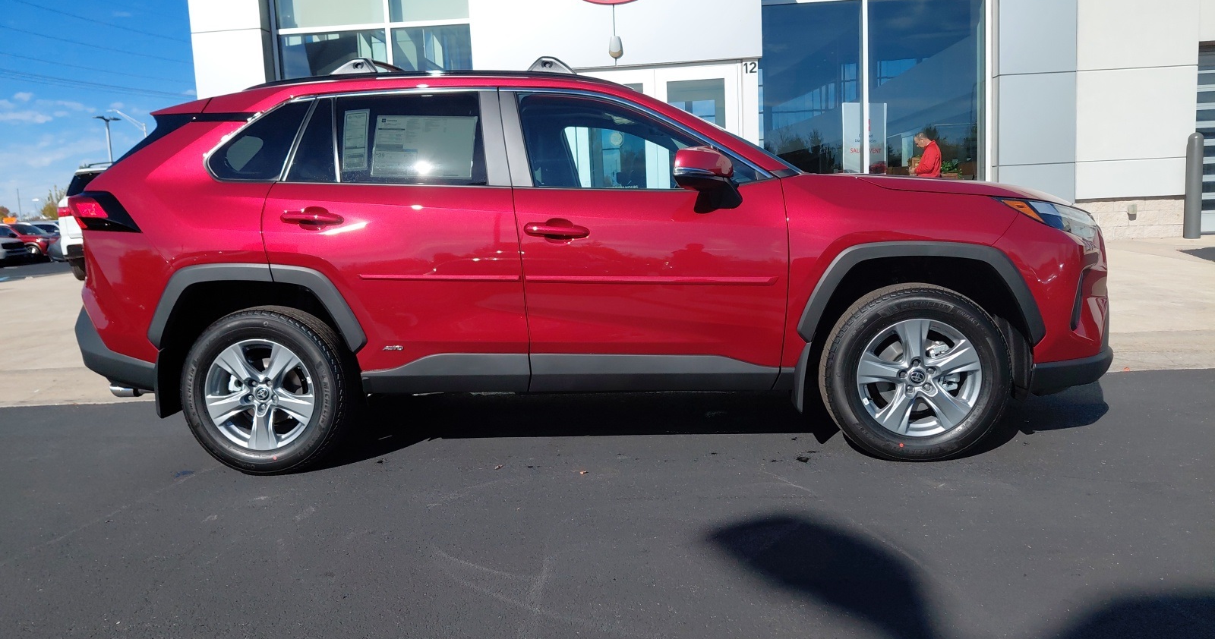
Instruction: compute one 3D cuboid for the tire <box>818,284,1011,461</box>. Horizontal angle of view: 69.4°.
[{"bbox_3d":[1.228,0.215,3.528,0.710,0.710,0.225,-2,7,5],"label":"tire"}]

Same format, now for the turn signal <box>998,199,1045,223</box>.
[{"bbox_3d":[1.605,-0.418,3.397,0.178,0.092,0.050,-4,7,-12],"label":"turn signal"}]

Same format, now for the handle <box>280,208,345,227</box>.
[{"bbox_3d":[-1.204,-0.416,3.588,0.250,0.074,0.055,-2,7,5],"label":"handle"}]

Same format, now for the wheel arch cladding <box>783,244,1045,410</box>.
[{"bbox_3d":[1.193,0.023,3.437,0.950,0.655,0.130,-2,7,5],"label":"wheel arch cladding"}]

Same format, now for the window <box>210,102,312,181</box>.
[{"bbox_3d":[-1.469,-0.752,3.727,0.410,0.355,0.060,-1,-15,11],"label":"window"}]

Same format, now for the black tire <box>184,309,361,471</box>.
[{"bbox_3d":[-1.449,0.303,3.778,0.710,0.710,0.225,-2,7,5],"label":"black tire"}]

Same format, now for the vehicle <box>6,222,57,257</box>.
[{"bbox_3d":[-28.000,-3.820,42.700,4.450,1.660,1.840,0,7,22],"label":"vehicle"}]

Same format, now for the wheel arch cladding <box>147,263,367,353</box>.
[{"bbox_3d":[-1.457,-0.049,3.655,0.920,0.375,0.110,-2,7,5],"label":"wheel arch cladding"}]

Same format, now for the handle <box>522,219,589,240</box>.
[{"bbox_3d":[-0.203,-0.359,3.505,0.255,0.076,0.055,-2,7,5],"label":"handle"}]

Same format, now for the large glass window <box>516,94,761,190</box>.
[{"bbox_3d":[0.113,-0.729,3.573,0.970,0.420,0.060,-2,-14,2],"label":"large glass window"}]

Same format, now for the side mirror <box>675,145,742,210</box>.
[{"bbox_3d":[0.388,-0.540,3.359,0.250,0.235,0.240,-2,7,5],"label":"side mirror"}]

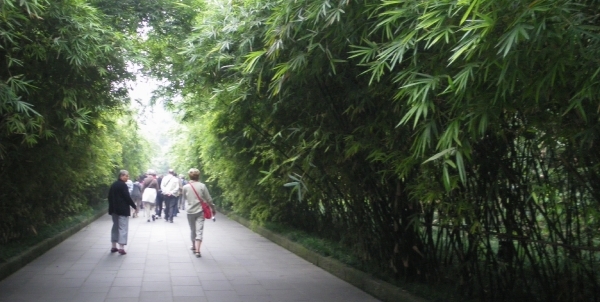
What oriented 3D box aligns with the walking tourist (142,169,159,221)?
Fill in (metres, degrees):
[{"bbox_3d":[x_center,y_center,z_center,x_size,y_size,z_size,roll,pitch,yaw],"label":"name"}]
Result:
[{"bbox_3d":[-4.857,1.464,20.300,0.540,1.690,0.480,1,-2,-13],"label":"walking tourist"}]

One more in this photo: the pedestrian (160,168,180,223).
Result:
[{"bbox_3d":[-4.165,1.453,20.100,0.600,1.730,0.420,1,-2,-13],"label":"pedestrian"}]

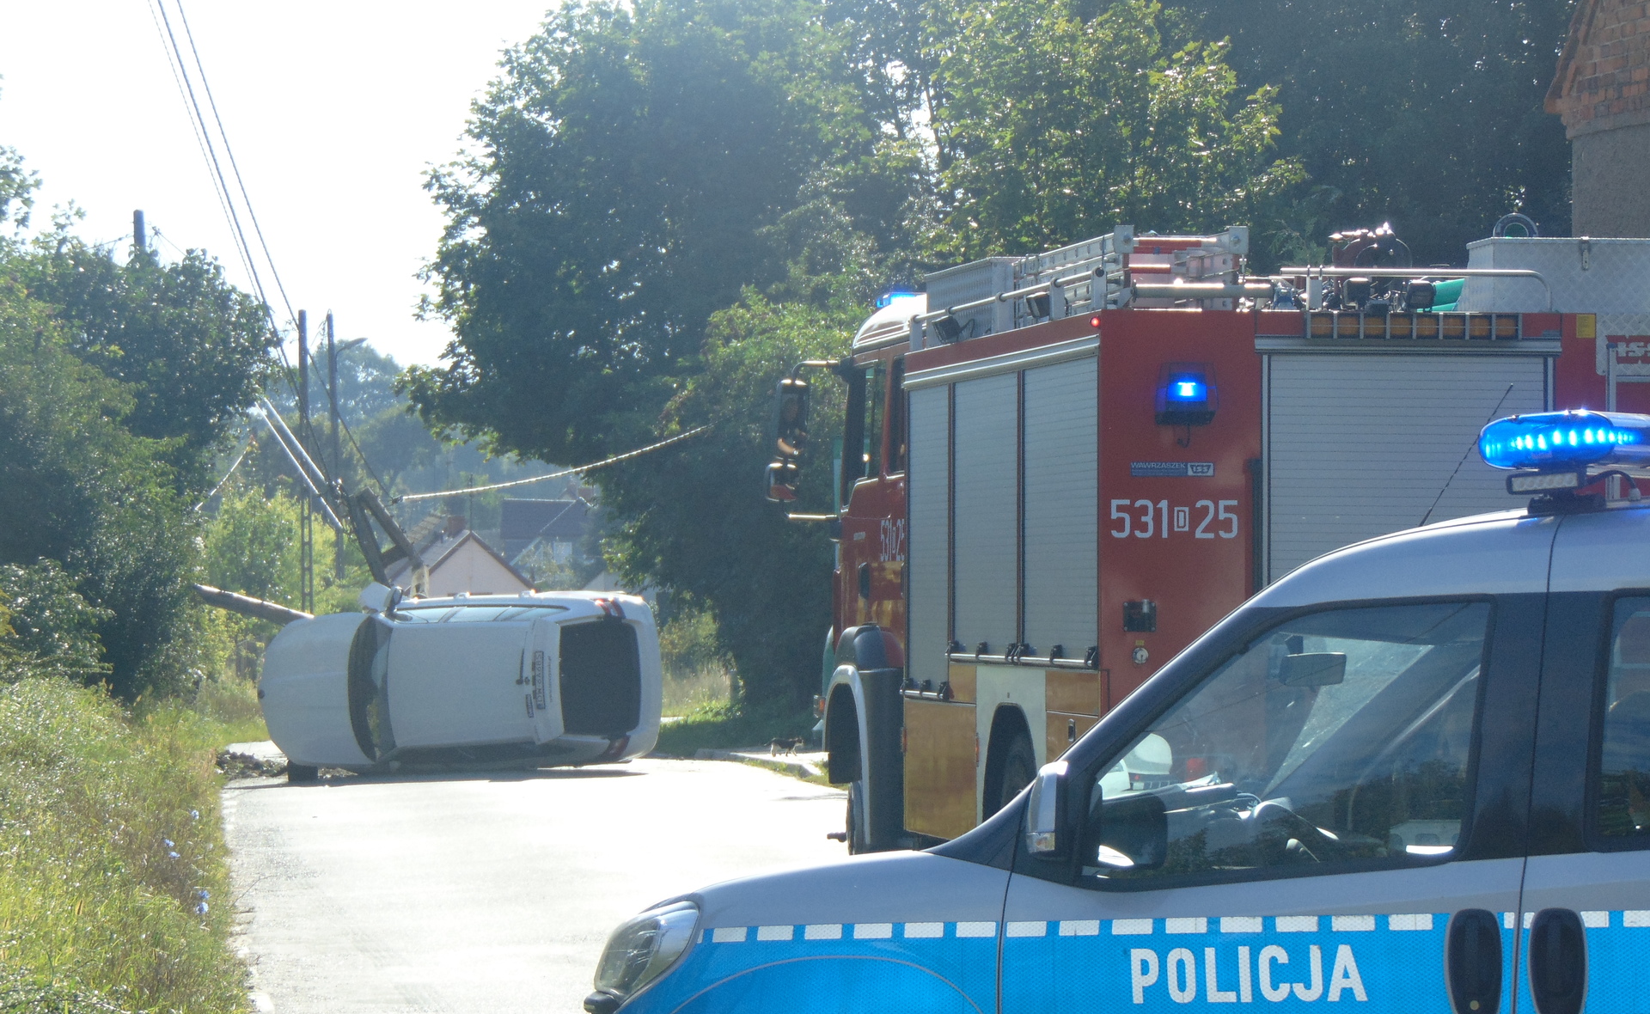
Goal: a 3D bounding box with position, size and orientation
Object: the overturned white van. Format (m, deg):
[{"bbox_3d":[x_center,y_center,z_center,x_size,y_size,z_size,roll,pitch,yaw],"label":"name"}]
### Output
[{"bbox_3d":[-3.610,1.745,62.000,4.450,1.760,1.490,-4,-3,29],"label":"overturned white van"}]

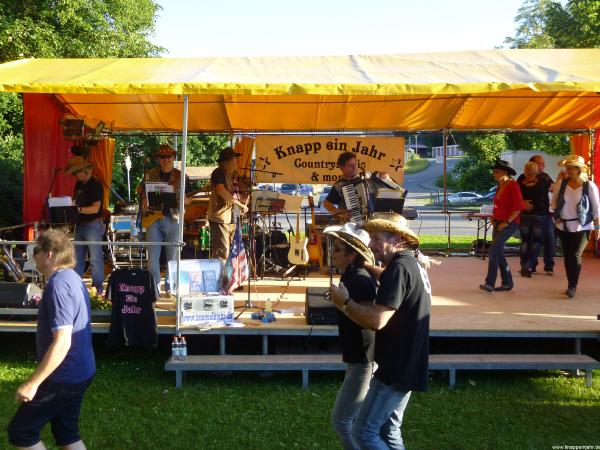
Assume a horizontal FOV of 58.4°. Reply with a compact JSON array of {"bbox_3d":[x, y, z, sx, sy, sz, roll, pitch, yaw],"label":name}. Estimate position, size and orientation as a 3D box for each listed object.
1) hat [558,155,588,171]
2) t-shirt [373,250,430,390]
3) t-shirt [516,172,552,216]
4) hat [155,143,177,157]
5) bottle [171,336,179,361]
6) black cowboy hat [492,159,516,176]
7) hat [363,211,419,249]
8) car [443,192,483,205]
[{"bbox_3d":[3.334,-0.762,6.550,0.310,0.150,0.360,4,1,41],"label":"hat"},{"bbox_3d":[0.569,0.519,2.980,0.310,0.730,0.500,1,4,16],"label":"t-shirt"},{"bbox_3d":[3.534,-0.459,8.080,0.520,0.670,0.280,0,4,-6],"label":"t-shirt"},{"bbox_3d":[-1.627,-0.907,6.500,0.280,0.150,0.330,0,4,-3],"label":"hat"},{"bbox_3d":[-1.182,1.181,5.120,0.070,0.230,0.070,0,4,0],"label":"bottle"},{"bbox_3d":[2.686,-0.748,7.050,0.340,0.150,0.290,14,-1,-21],"label":"black cowboy hat"},{"bbox_3d":[0.506,0.036,2.970,0.340,0.150,0.290,17,6,4],"label":"hat"},{"bbox_3d":[16.382,-2.613,54.000,4.500,1.420,1.780,-1,4,-12],"label":"car"}]

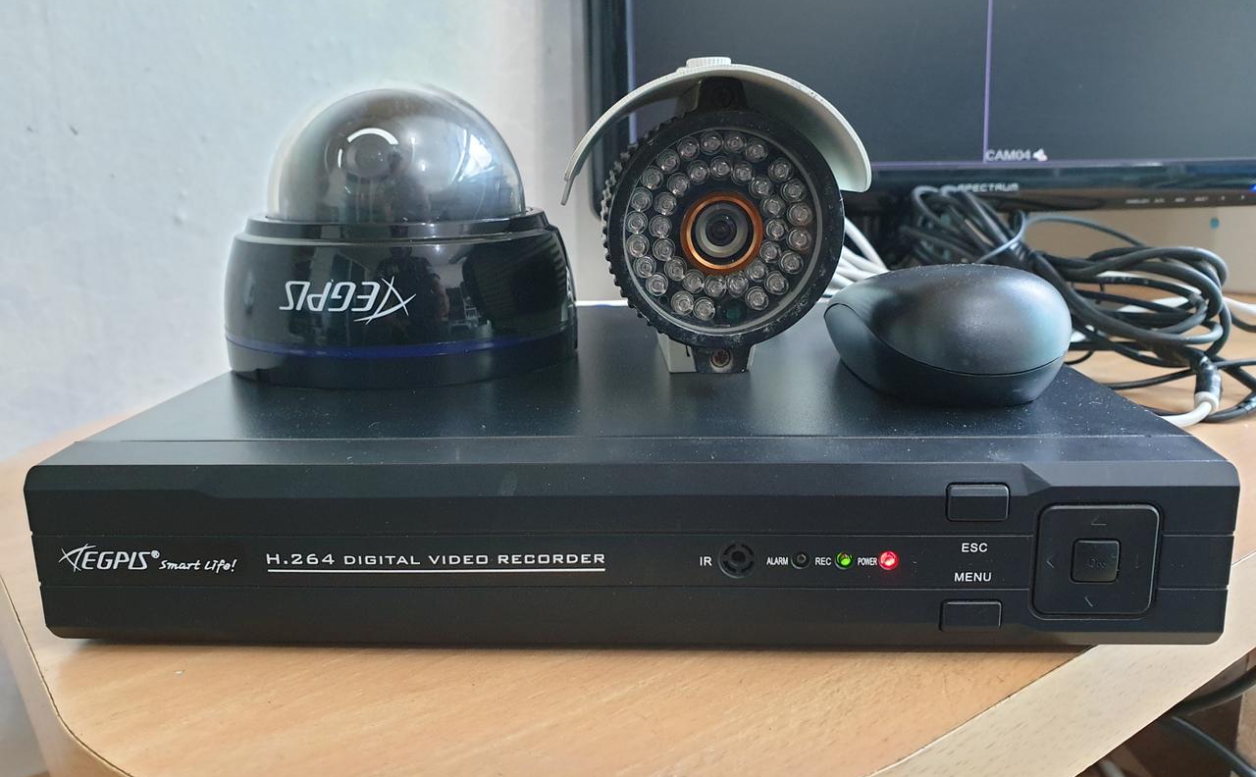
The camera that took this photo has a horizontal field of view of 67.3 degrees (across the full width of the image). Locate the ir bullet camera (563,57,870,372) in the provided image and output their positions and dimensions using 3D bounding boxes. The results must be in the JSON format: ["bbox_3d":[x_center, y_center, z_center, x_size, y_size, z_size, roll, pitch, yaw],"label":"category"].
[{"bbox_3d":[0.020,-0.054,0.281,0.076,0.088,0.113,-2,13,-3],"label":"ir bullet camera"}]

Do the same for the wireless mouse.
[{"bbox_3d":[0.086,-0.020,0.258,0.058,0.029,0.097,-1,13,1],"label":"wireless mouse"}]

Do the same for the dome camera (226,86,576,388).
[{"bbox_3d":[-0.070,-0.050,0.290,0.106,0.080,0.106,-1,13,4],"label":"dome camera"}]

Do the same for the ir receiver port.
[{"bbox_3d":[0.022,0.033,0.185,0.007,0.007,0.003,-1,13,4],"label":"ir receiver port"}]

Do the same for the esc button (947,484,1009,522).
[{"bbox_3d":[0.067,0.021,0.180,0.011,0.007,0.004,-1,13,4],"label":"esc button"}]

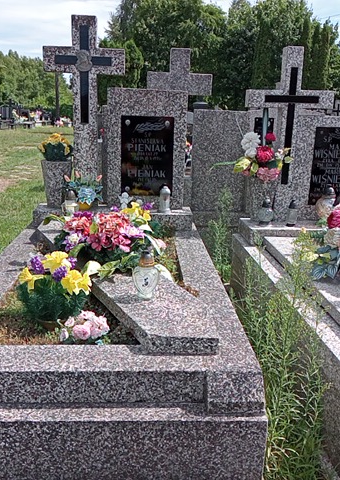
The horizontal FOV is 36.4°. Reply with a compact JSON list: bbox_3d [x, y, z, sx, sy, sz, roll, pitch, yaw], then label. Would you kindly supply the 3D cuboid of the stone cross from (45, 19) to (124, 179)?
[{"bbox_3d":[-0.565,-0.831,3.463,0.520,1.240,0.098,1,14,-3],"label":"stone cross"}]

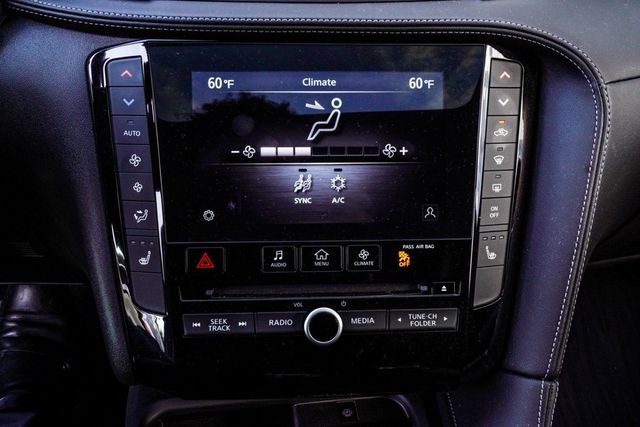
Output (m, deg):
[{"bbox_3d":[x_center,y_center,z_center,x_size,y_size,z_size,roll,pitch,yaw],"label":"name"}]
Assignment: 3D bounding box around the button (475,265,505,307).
[{"bbox_3d":[0.107,0.046,0.411,0.018,0.025,0.006,2,6,-6],"label":"button"}]

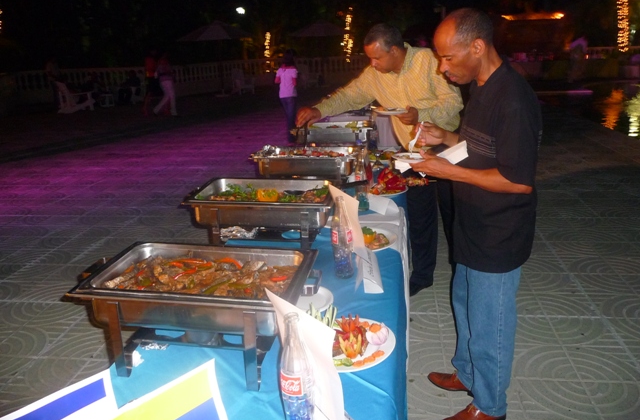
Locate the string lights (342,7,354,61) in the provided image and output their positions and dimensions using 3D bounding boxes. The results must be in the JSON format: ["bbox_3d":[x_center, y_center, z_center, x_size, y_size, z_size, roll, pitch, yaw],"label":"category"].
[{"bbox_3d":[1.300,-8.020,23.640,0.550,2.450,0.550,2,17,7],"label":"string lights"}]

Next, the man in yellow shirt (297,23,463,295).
[{"bbox_3d":[0.407,-0.255,3.217,0.880,1.690,0.650,-12,19,-26],"label":"man in yellow shirt"}]

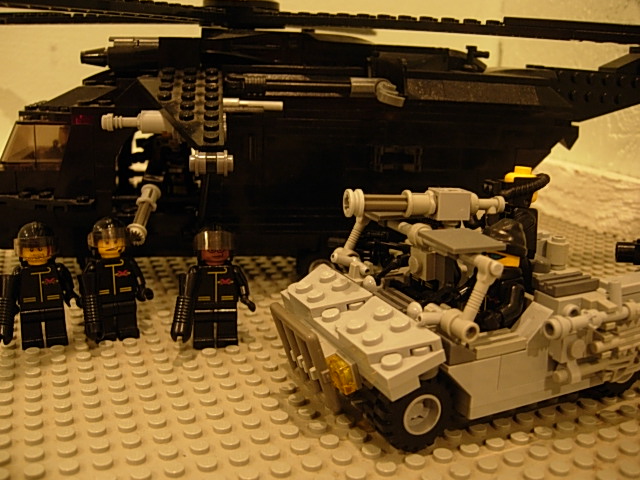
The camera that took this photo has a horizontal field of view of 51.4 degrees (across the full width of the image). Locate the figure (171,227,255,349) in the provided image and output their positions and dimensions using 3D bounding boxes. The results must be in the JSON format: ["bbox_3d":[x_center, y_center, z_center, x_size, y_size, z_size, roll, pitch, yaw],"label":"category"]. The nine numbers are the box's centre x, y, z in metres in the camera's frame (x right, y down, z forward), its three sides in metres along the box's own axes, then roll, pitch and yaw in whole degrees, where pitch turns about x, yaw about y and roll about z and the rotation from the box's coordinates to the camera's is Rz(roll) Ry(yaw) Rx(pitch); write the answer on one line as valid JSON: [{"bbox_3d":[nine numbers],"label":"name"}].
[{"bbox_3d":[-0.038,0.017,0.233,0.028,0.042,0.015,0,15,-11],"label":"figure"}]

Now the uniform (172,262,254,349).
[{"bbox_3d":[-0.037,0.023,0.232,0.028,0.029,0.013,0,15,-11],"label":"uniform"}]

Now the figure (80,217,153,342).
[{"bbox_3d":[-0.071,0.014,0.232,0.025,0.042,0.015,-5,15,-22],"label":"figure"}]

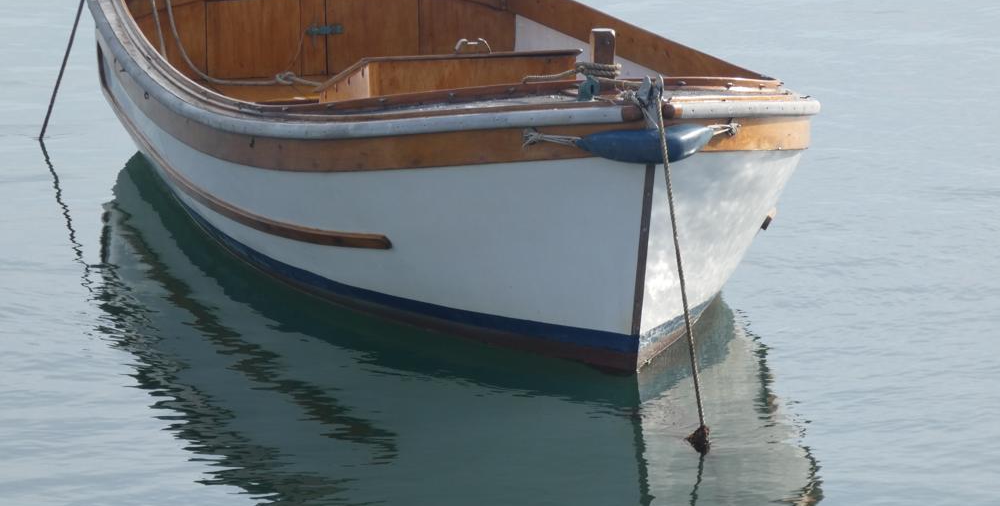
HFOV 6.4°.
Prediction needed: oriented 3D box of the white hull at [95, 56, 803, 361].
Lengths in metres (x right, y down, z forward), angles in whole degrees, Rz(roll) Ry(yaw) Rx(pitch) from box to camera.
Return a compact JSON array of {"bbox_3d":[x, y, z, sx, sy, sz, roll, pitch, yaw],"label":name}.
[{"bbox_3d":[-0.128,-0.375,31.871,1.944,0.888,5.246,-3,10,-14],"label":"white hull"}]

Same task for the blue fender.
[{"bbox_3d":[0.472,-0.354,29.162,0.473,0.126,0.121,-3,10,-17],"label":"blue fender"}]

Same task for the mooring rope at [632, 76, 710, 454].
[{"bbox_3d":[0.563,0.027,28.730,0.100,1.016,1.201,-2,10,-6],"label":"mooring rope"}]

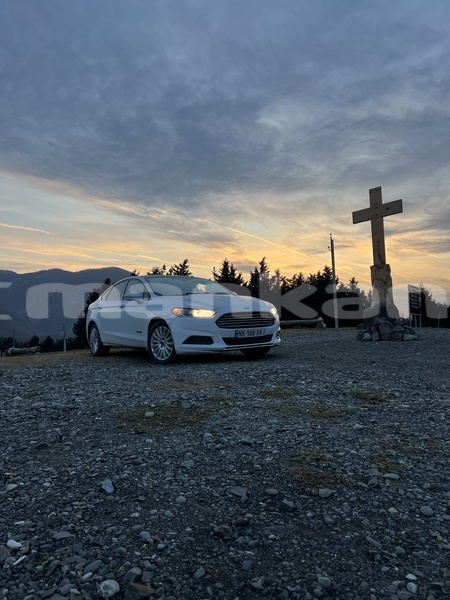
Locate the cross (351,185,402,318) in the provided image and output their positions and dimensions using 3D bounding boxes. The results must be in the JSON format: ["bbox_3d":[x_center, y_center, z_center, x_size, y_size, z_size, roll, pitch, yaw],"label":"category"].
[{"bbox_3d":[3.934,-1.181,11.542,0.600,3.410,1.480,0,-4,-37],"label":"cross"}]

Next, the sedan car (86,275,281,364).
[{"bbox_3d":[-1.028,0.280,8.130,1.900,1.475,4.870,0,-3,-35],"label":"sedan car"}]

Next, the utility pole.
[{"bbox_3d":[7.480,-1.270,31.100,0.350,6.450,0.280,-3,-3,14],"label":"utility pole"}]

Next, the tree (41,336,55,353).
[{"bbox_3d":[-14.966,3.777,38.000,1.250,1.500,1.250,-2,-3,-22],"label":"tree"}]

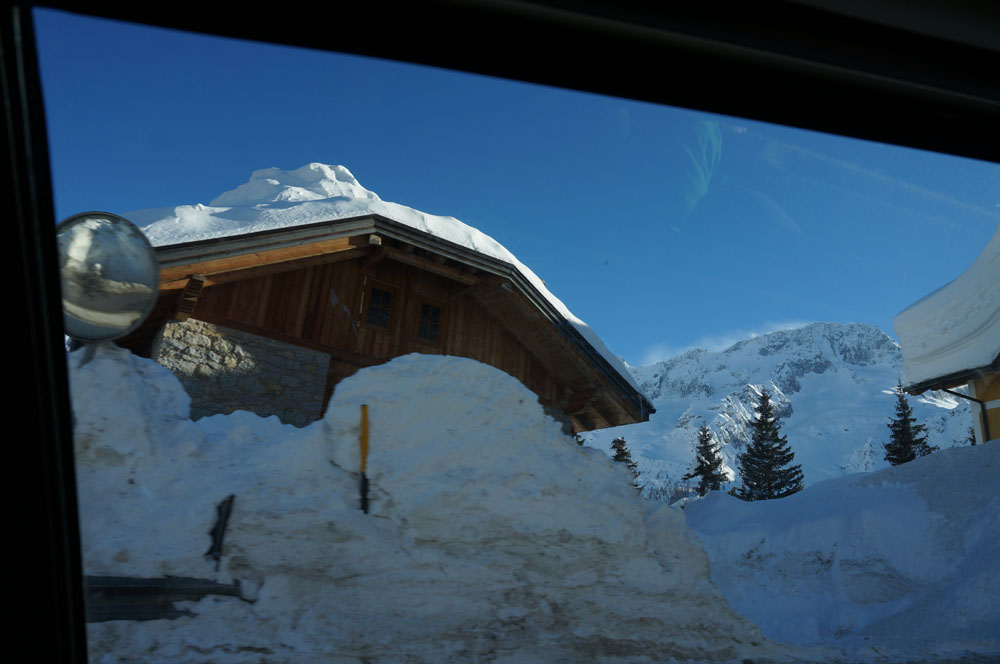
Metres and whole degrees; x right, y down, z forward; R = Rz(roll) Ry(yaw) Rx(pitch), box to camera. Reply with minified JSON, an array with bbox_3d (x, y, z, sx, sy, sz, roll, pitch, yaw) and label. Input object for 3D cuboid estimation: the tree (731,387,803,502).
[{"bbox_3d":[16.269,8.419,40.334,4.500,10.300,4.500,5,-19,0],"label":"tree"}]

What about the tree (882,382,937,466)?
[{"bbox_3d":[27.868,8.138,45.382,4.100,10.000,4.100,5,-19,0],"label":"tree"}]

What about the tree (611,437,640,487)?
[{"bbox_3d":[7.582,10.583,42.738,3.400,7.800,3.400,5,-19,0],"label":"tree"}]

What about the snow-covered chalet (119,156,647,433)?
[{"bbox_3d":[-4.304,2.227,16.435,11.550,8.540,11.000,17,-22,-31],"label":"snow-covered chalet"}]

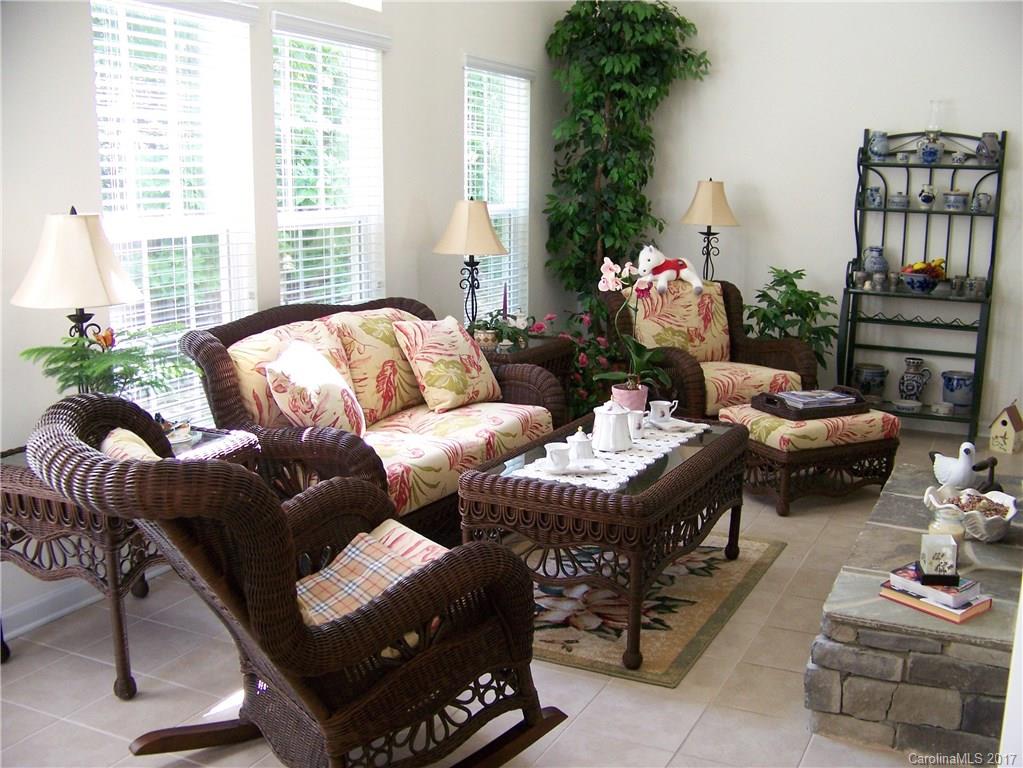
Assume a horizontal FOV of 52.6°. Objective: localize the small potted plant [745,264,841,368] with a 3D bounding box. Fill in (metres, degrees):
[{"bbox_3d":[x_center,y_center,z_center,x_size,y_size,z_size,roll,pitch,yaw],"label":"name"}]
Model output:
[{"bbox_3d":[1.655,-0.218,6.231,0.500,0.940,0.480,6,12,26],"label":"small potted plant"}]

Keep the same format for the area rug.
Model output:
[{"bbox_3d":[0.337,0.735,3.957,1.091,0.010,1.472,6,12,26],"label":"area rug"}]

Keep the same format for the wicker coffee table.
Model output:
[{"bbox_3d":[0.384,0.488,3.790,0.666,0.558,1.204,6,12,26],"label":"wicker coffee table"}]

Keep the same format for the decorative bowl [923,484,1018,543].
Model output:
[{"bbox_3d":[1.492,0.425,3.368,0.280,0.120,0.230,6,12,26],"label":"decorative bowl"}]

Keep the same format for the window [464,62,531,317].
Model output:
[{"bbox_3d":[-0.074,-1.005,6.091,0.060,1.606,0.803,6,12,27],"label":"window"}]

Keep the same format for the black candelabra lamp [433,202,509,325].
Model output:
[{"bbox_3d":[-0.203,-0.582,5.374,0.385,0.760,0.385,0,11,-2],"label":"black candelabra lamp"}]

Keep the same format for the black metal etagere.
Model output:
[{"bbox_3d":[2.338,-0.559,5.966,0.774,1.784,0.380,5,12,23],"label":"black metal etagere"}]

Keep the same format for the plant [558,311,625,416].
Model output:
[{"bbox_3d":[0.475,0.010,5.616,0.390,0.800,0.370,6,12,26],"label":"plant"}]

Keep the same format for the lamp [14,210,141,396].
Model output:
[{"bbox_3d":[-1.291,-0.150,3.101,0.385,0.760,0.385,-4,12,-23],"label":"lamp"}]

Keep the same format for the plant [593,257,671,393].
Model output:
[{"bbox_3d":[0.485,-0.186,4.127,0.270,0.600,0.220,6,12,26],"label":"plant"}]

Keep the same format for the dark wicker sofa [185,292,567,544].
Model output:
[{"bbox_3d":[-0.419,0.182,4.261,0.920,0.934,1.679,6,12,27],"label":"dark wicker sofa"}]

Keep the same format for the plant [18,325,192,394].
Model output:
[{"bbox_3d":[-1.215,0.042,3.114,0.480,0.370,0.420,-4,12,-21],"label":"plant"}]

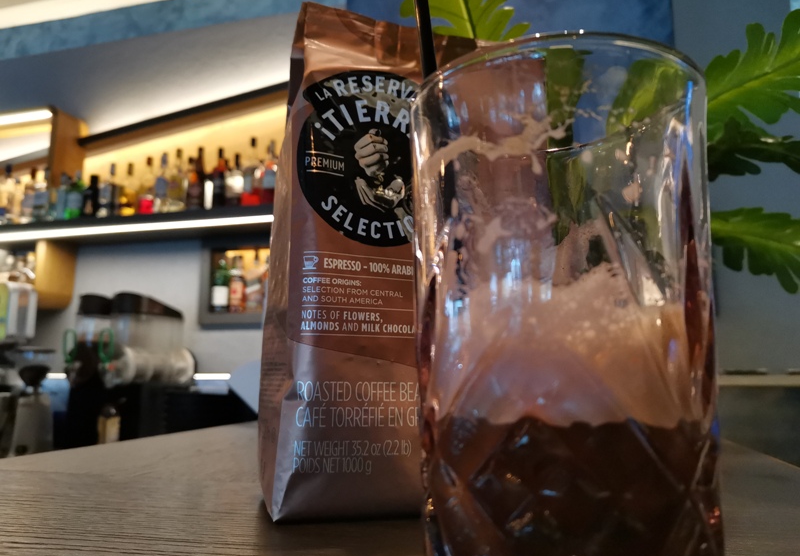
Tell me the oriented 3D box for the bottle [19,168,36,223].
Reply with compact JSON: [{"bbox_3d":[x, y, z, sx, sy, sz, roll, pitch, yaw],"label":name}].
[{"bbox_3d":[-1.904,-0.415,3.096,0.078,0.302,0.078,-2,-10,14],"label":"bottle"}]

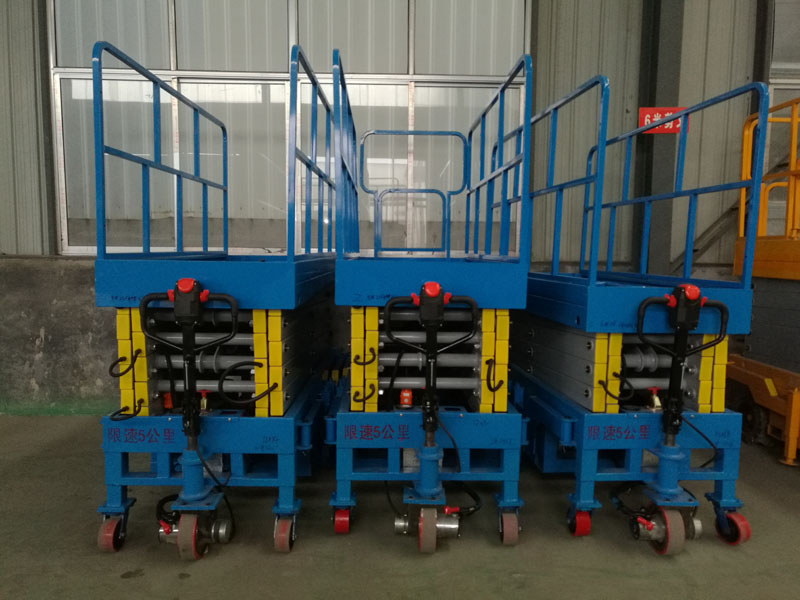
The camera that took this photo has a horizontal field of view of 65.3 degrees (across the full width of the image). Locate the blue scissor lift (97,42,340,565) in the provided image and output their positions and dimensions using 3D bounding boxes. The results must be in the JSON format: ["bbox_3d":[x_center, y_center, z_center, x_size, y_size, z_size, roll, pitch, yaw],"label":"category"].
[{"bbox_3d":[-0.954,-0.032,3.875,1.030,2.461,2.117,1,5,1],"label":"blue scissor lift"}]

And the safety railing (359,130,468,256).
[{"bbox_3d":[0.102,-0.831,4.933,0.860,1.014,0.045,1,5,-2],"label":"safety railing"}]

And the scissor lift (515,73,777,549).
[{"bbox_3d":[1.280,0.024,4.081,0.953,2.390,2.170,1,5,-5],"label":"scissor lift"}]

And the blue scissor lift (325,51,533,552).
[{"bbox_3d":[0.123,-0.029,3.980,1.030,2.474,2.117,1,5,-2],"label":"blue scissor lift"}]

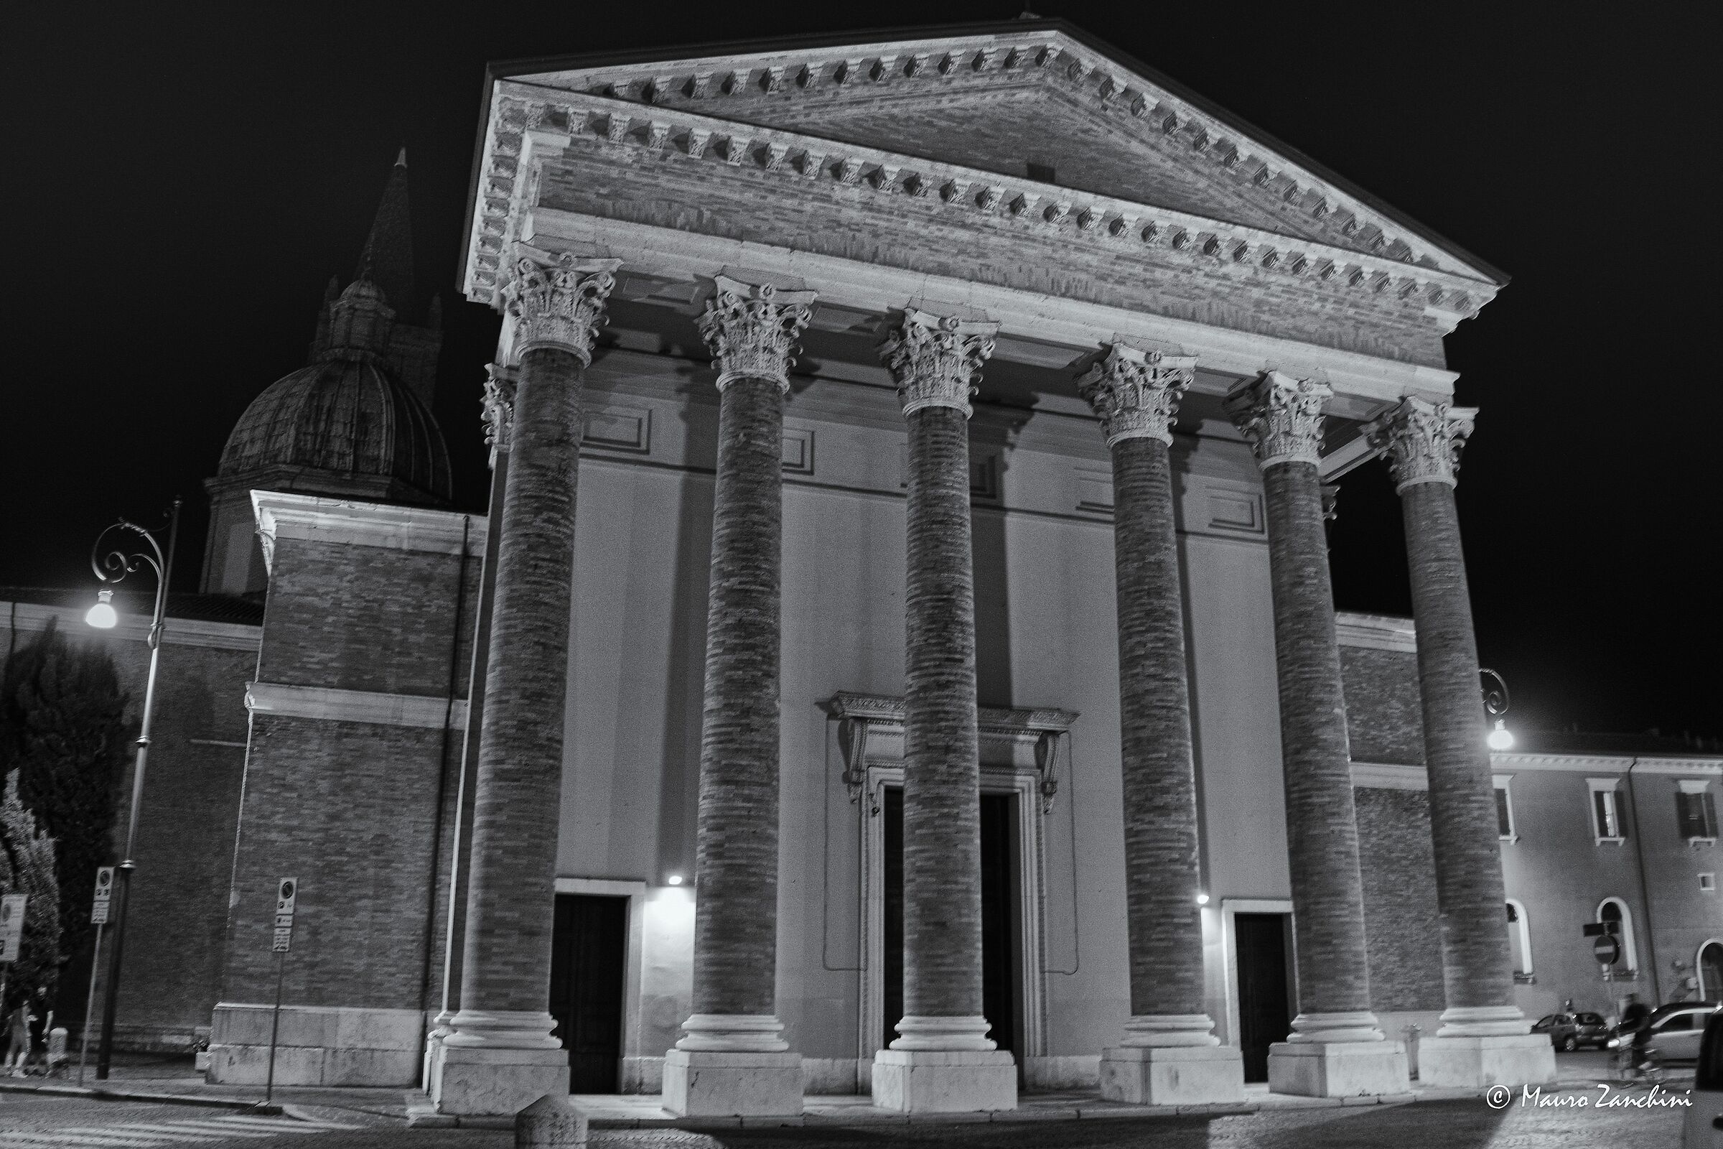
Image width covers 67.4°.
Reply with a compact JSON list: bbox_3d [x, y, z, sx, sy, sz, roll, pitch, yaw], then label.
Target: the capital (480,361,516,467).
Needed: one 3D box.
[{"bbox_3d":[-7.012,-3.423,27.587,1.880,1.786,1.278,6,-17,-18],"label":"capital"}]

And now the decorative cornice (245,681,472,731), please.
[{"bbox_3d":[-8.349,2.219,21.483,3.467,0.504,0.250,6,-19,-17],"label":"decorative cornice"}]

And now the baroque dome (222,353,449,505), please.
[{"bbox_3d":[-21.001,-6.072,51.557,9.000,6.000,9.000,6,-17,-18],"label":"baroque dome"}]

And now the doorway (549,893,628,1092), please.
[{"bbox_3d":[-4.592,6.915,21.323,1.345,3.198,0.300,6,-19,-17],"label":"doorway"}]

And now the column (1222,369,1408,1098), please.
[{"bbox_3d":[8.083,2.633,23.348,1.689,12.646,1.689,6,-19,-17],"label":"column"}]

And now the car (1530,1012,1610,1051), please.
[{"bbox_3d":[25.564,16.882,48.068,1.680,1.480,3.900,6,-17,-17],"label":"car"}]

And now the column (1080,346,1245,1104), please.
[{"bbox_3d":[5.044,2.317,22.411,1.689,12.646,1.689,6,-19,-17],"label":"column"}]

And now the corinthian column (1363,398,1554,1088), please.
[{"bbox_3d":[11.069,2.942,24.304,1.689,12.646,1.689,6,-19,-17],"label":"corinthian column"}]

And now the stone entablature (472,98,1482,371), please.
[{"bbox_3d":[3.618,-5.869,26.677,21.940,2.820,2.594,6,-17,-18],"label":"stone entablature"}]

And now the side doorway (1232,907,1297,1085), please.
[{"bbox_3d":[7.886,8.229,25.188,1.345,3.198,0.300,6,-19,-17],"label":"side doorway"}]

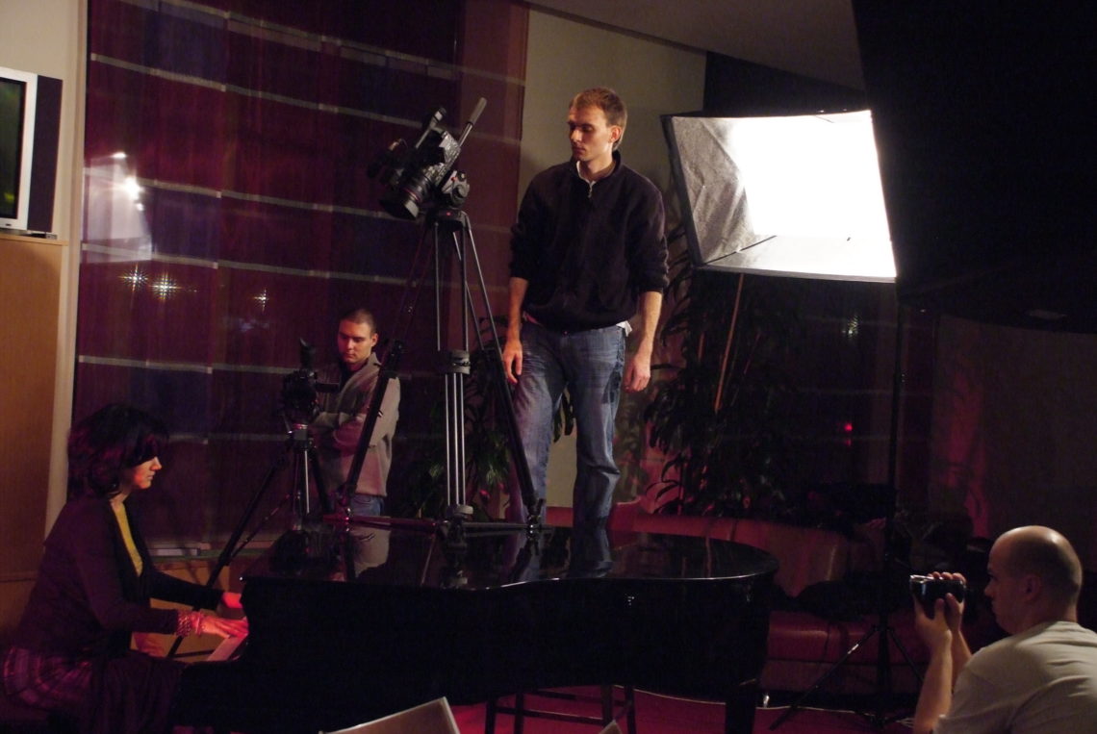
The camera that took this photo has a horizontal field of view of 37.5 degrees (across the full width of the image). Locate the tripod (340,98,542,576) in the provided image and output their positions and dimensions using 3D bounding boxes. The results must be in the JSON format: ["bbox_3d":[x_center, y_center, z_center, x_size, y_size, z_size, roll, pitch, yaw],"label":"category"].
[{"bbox_3d":[-0.300,-0.160,4.920,0.660,1.340,0.600,3,0,-29],"label":"tripod"}]

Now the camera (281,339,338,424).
[{"bbox_3d":[-1.020,0.070,6.900,0.240,0.350,0.360,3,0,6],"label":"camera"}]

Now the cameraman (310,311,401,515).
[{"bbox_3d":[-0.860,0.608,7.200,0.500,1.740,0.380,3,0,37],"label":"cameraman"}]

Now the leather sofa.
[{"bbox_3d":[1.090,1.180,7.880,2.300,0.800,0.950,3,0,2],"label":"leather sofa"}]

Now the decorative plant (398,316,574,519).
[{"bbox_3d":[-0.320,0.620,8.050,0.880,1.720,0.880,3,0,0],"label":"decorative plant"}]

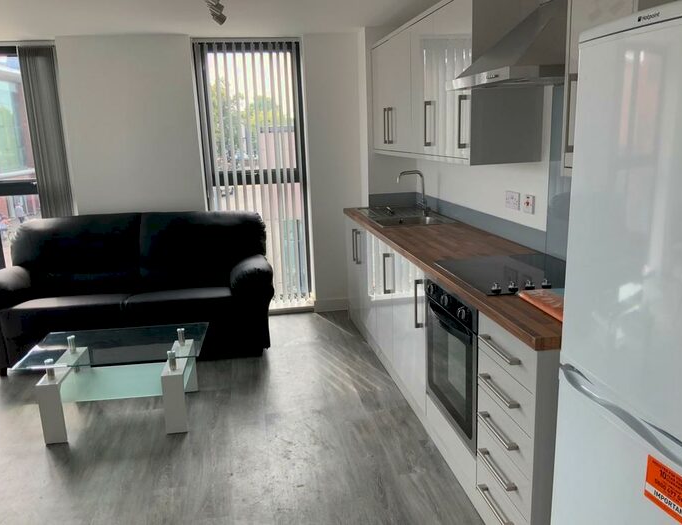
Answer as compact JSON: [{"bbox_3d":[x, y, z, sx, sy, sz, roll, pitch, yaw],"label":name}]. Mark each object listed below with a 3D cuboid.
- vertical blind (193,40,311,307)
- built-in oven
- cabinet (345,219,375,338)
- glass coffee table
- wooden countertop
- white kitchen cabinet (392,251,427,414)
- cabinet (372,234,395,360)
[{"bbox_3d":[-0.689,-0.673,4.806,0.820,2.150,0.090,-4,13,-10],"label":"vertical blind"},{"bbox_3d":[0.719,0.383,2.525,0.560,0.595,0.600,-4,13,-10],"label":"built-in oven"},{"bbox_3d":[0.423,0.060,4.296,0.580,0.715,0.970,-4,13,-10],"label":"cabinet"},{"bbox_3d":[-1.197,0.650,3.240,0.905,0.435,0.555,-3,13,-6],"label":"glass coffee table"},{"bbox_3d":[0.591,-0.106,3.267,0.600,0.043,3.110,-4,13,-10],"label":"wooden countertop"},{"bbox_3d":[0.638,0.311,3.132,0.580,0.715,0.600,-4,13,-10],"label":"white kitchen cabinet"},{"bbox_3d":[0.549,0.206,3.618,0.580,0.715,0.430,-4,13,-10],"label":"cabinet"}]

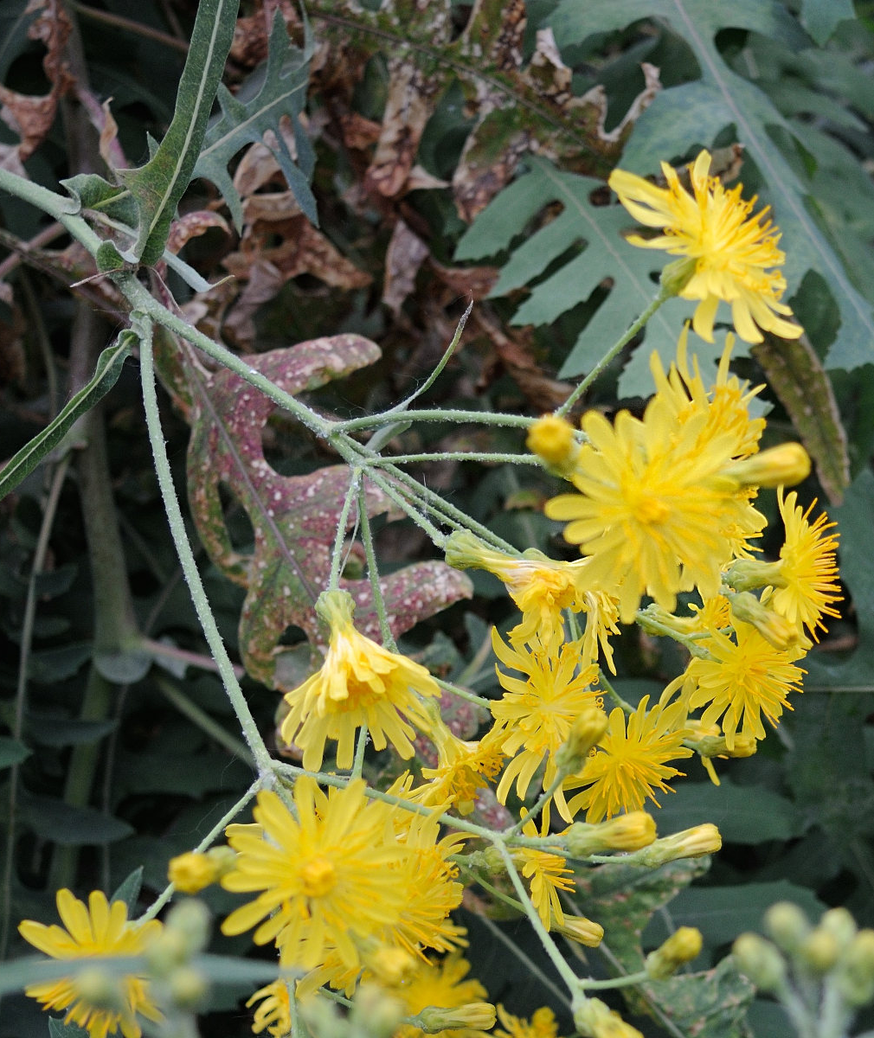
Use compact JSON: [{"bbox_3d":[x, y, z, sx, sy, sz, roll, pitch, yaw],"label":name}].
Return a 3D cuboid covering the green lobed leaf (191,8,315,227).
[{"bbox_3d":[-0.044,-0.093,0.260,0.041,0.049,0.016,-34,7,-15],"label":"green lobed leaf"}]

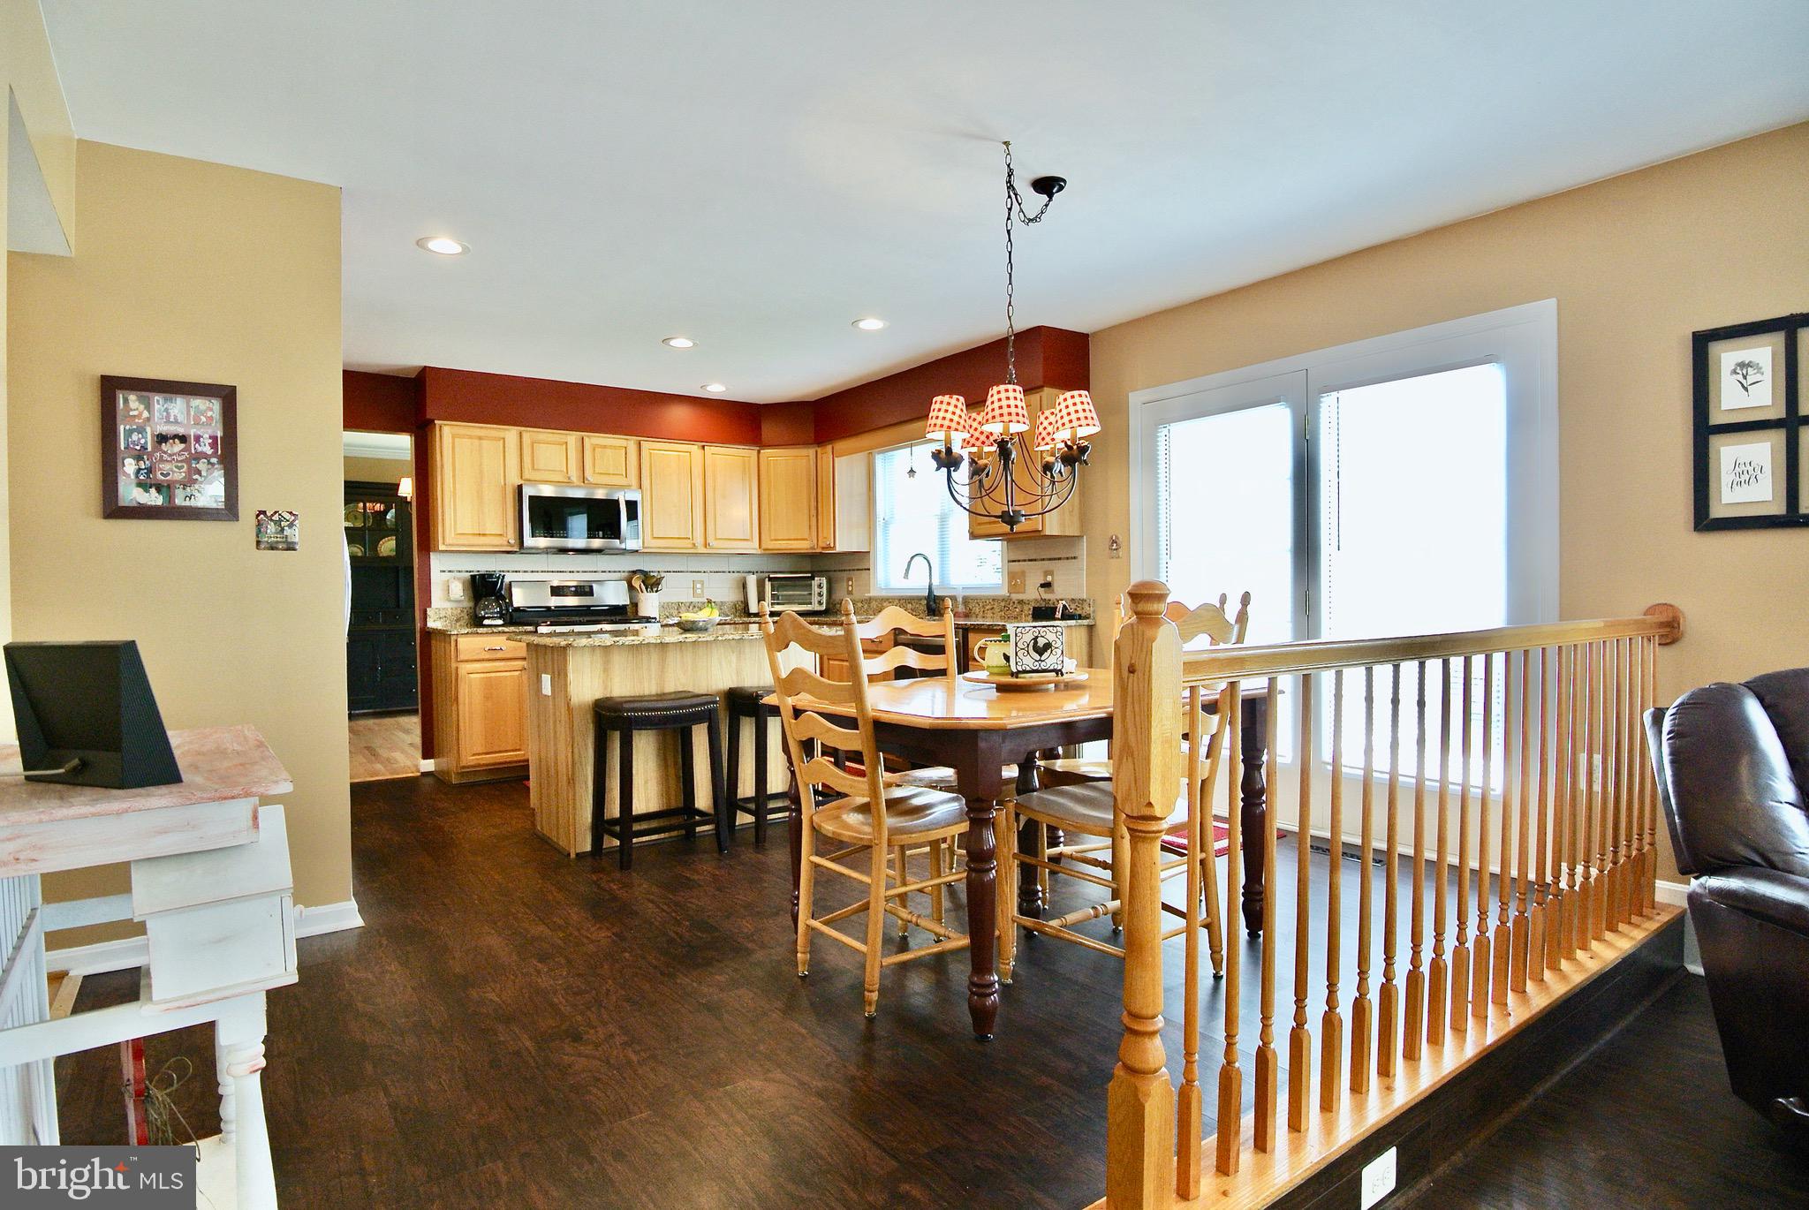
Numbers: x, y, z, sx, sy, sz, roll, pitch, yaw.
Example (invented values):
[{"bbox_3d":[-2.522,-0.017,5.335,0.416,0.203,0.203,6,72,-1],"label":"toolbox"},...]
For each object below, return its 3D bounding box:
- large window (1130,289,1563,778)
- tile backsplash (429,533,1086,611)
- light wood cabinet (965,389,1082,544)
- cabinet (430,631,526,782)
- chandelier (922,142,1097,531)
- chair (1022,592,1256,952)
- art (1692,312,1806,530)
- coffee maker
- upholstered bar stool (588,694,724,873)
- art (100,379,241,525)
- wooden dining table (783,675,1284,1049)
[{"bbox_3d":[1.723,-0.182,3.926,0.090,1.800,1.880,-1,2,-36],"label":"large window"},{"bbox_3d":[-0.989,-0.162,5.289,2.780,0.375,2.880,-1,2,-36],"label":"tile backsplash"},{"bbox_3d":[0.682,-0.762,5.060,0.330,0.770,0.590,-1,2,-36],"label":"light wood cabinet"},{"bbox_3d":[-2.584,0.591,5.552,0.440,0.870,0.610,-1,2,-36],"label":"cabinet"},{"bbox_3d":[0.328,-0.814,2.769,0.570,1.165,0.540,0,1,0],"label":"chandelier"},{"bbox_3d":[0.657,0.515,2.589,0.480,1.095,0.550,-1,2,-36],"label":"chair"},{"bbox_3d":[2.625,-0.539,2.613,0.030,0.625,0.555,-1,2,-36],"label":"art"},{"bbox_3d":[-2.579,-0.031,5.639,0.175,0.330,0.230,-1,2,-36],"label":"coffee maker"},{"bbox_3d":[-1.034,0.716,3.817,0.475,0.670,0.330,-1,2,-36],"label":"upholstered bar stool"},{"bbox_3d":[-2.214,-0.468,2.738,0.318,0.425,0.025,-1,2,-36],"label":"art"},{"bbox_3d":[0.408,0.672,2.960,1.460,0.770,1.030,-1,2,-36],"label":"wooden dining table"}]

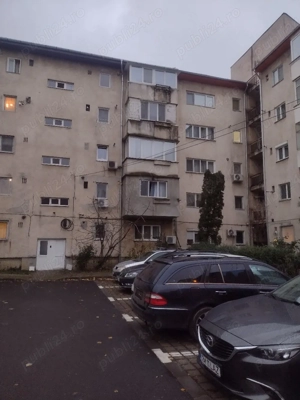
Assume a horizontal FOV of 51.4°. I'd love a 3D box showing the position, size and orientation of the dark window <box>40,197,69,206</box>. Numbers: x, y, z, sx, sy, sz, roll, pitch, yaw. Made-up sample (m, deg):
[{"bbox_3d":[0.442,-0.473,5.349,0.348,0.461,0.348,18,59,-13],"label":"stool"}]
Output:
[{"bbox_3d":[-6.181,0.148,20.339,1.733,0.527,0.150,3,-8,-17],"label":"dark window"}]

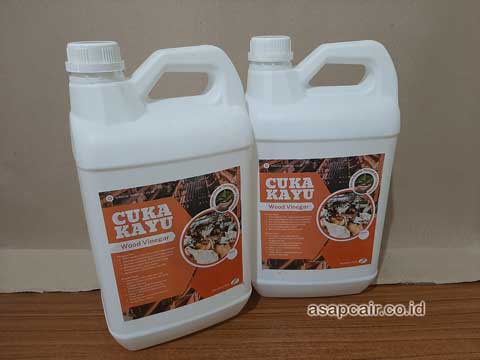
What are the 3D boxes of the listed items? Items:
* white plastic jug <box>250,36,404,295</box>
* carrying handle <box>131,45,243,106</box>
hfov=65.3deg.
[{"bbox_3d":[0.095,-0.013,0.482,0.182,0.323,0.115,-2,22,-2],"label":"white plastic jug"},{"bbox_3d":[-0.053,-0.109,0.390,0.121,0.059,0.032,-11,24,-22],"label":"carrying handle"}]

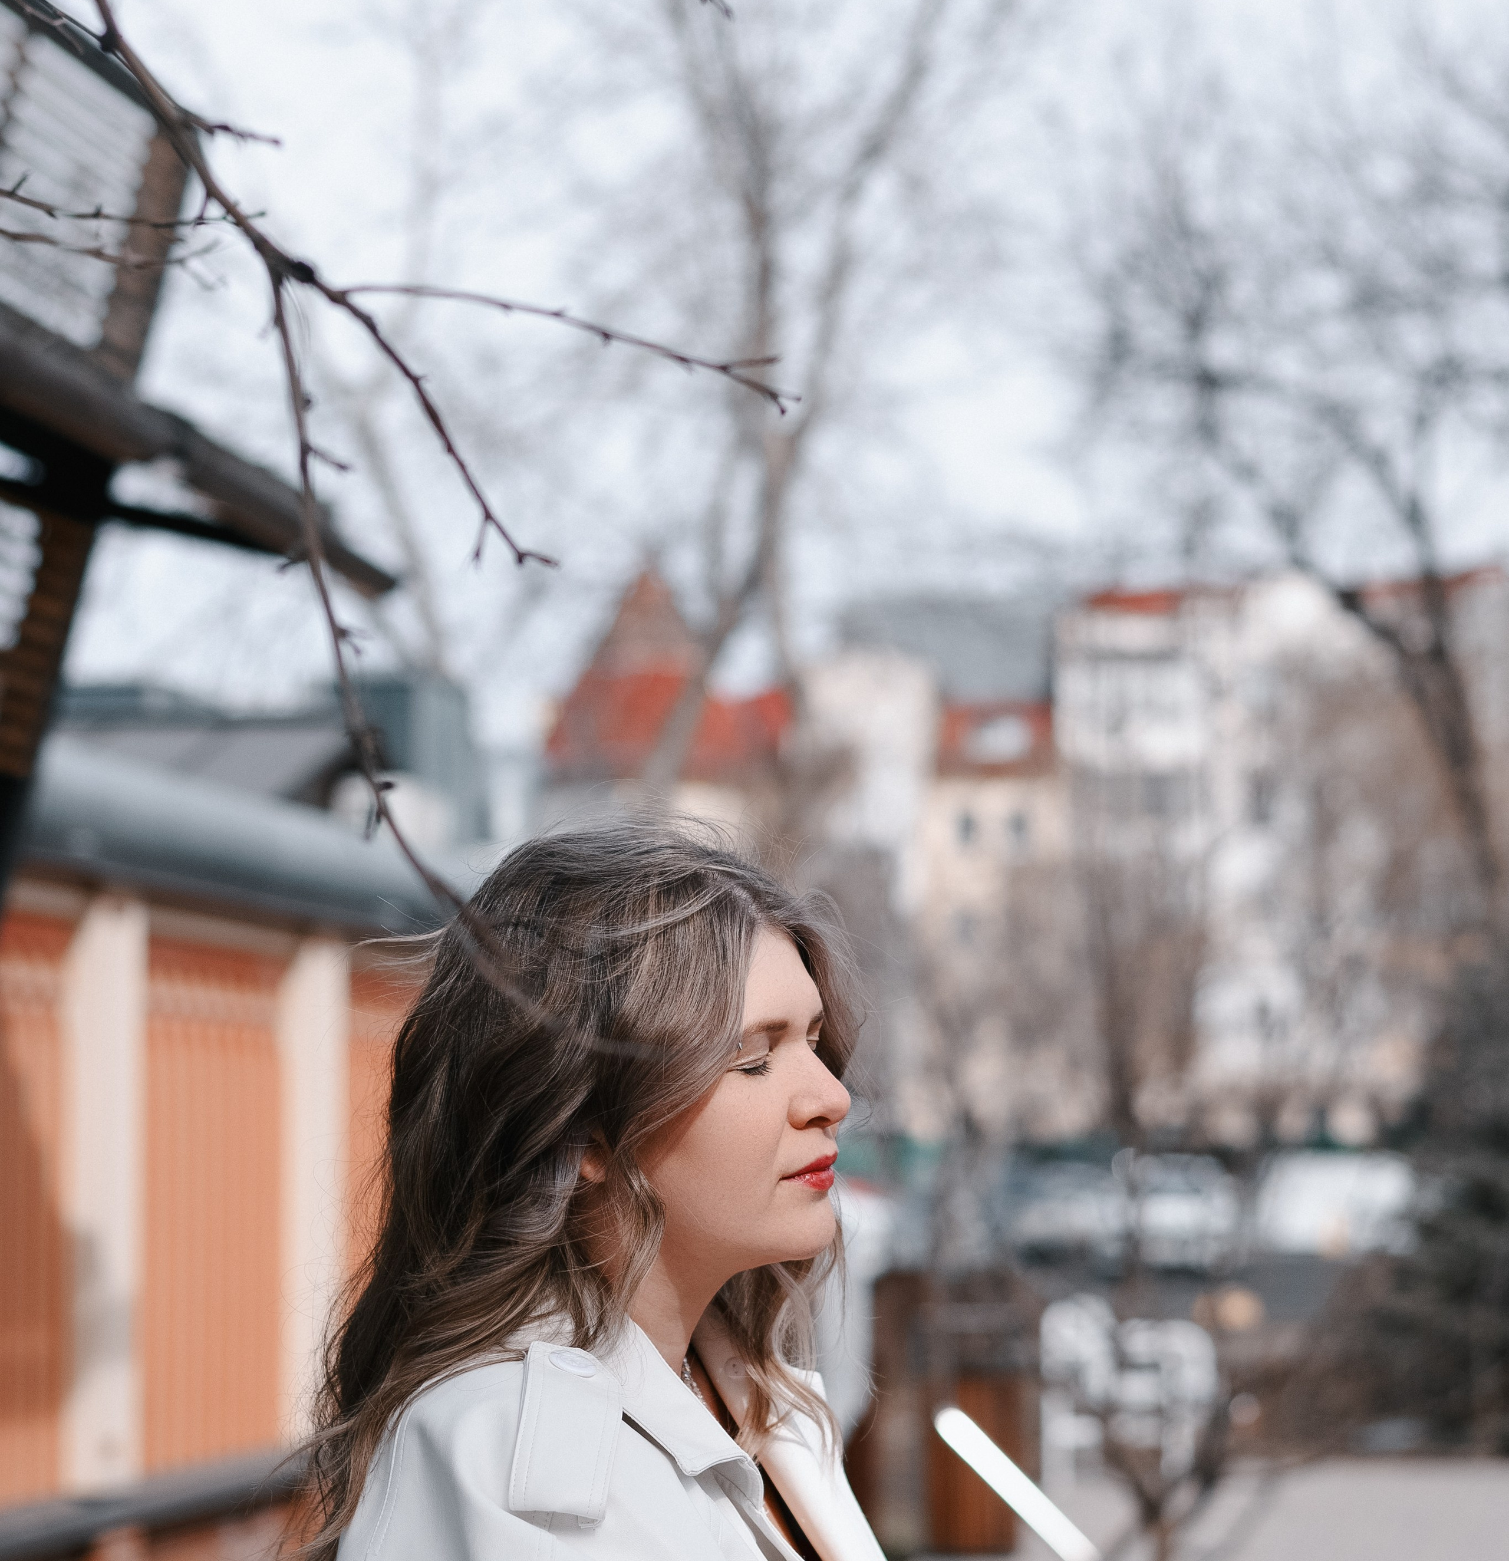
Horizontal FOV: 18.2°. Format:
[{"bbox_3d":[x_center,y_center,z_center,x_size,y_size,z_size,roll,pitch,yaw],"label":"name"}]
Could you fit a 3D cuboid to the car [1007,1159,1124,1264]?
[{"bbox_3d":[4.800,6.120,67.000,1.780,1.490,4.300,-1,-5,13],"label":"car"}]

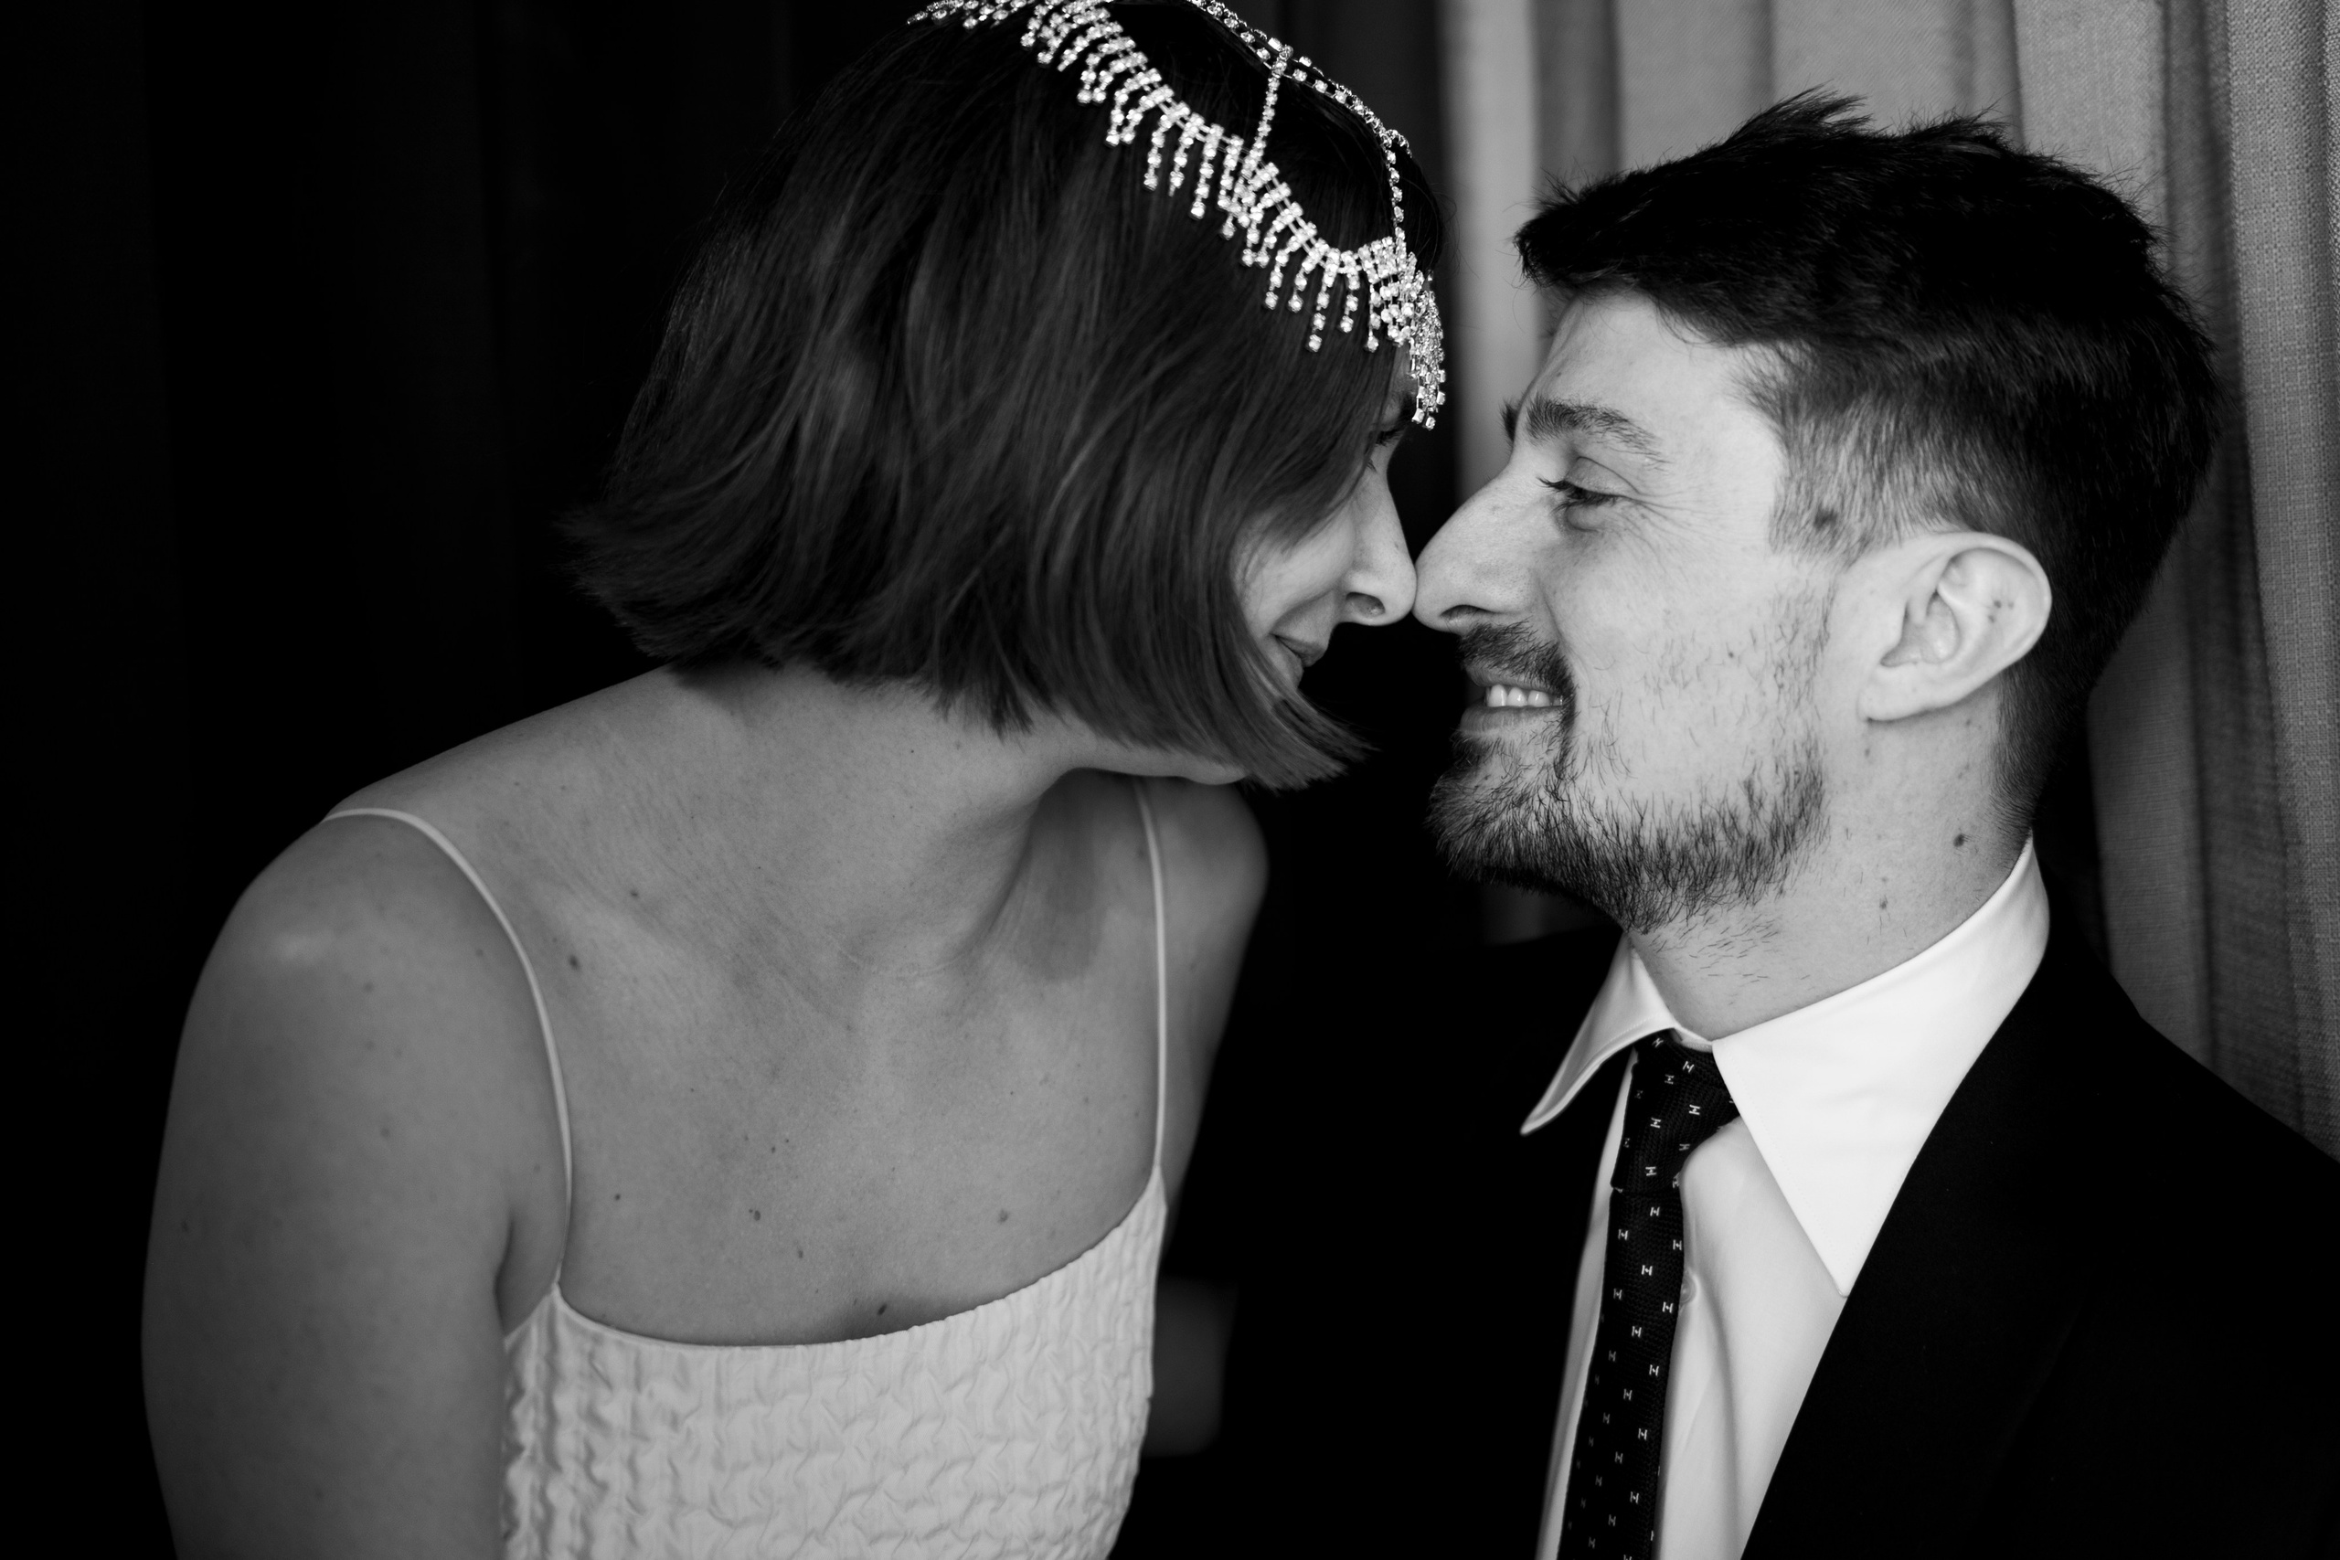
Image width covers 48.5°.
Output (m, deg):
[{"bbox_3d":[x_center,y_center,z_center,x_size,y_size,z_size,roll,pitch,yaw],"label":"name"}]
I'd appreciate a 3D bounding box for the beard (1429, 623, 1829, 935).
[{"bbox_3d":[0.138,-0.003,0.830,0.108,0.098,0.135,12,2,-5],"label":"beard"}]

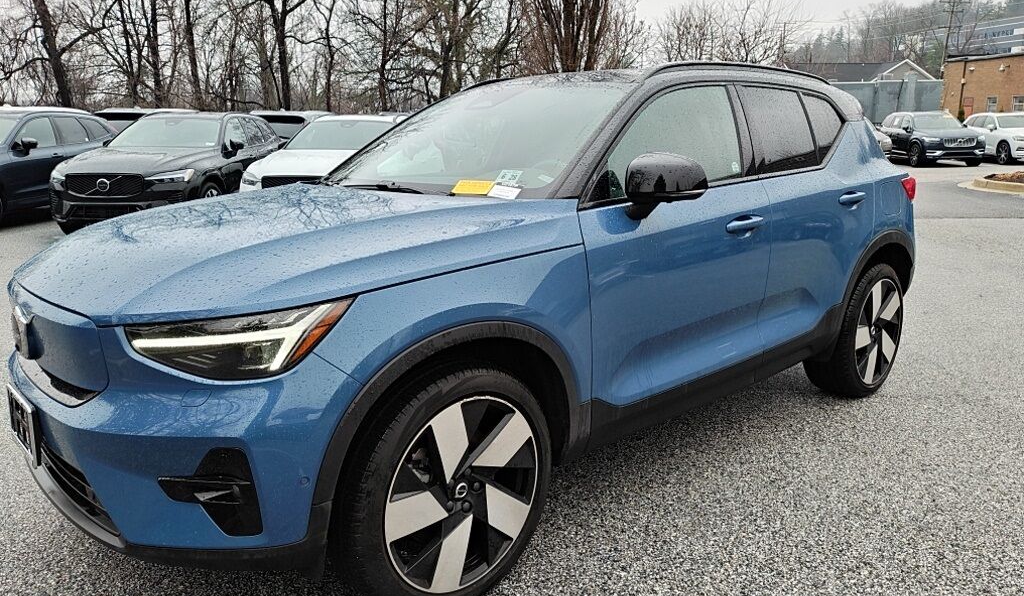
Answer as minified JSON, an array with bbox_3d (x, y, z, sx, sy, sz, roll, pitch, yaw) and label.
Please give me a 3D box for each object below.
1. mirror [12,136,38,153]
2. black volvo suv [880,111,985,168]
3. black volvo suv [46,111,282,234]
[{"bbox_3d":[-6.664,-2.100,10.150,0.260,0.190,0.180,1,12,4],"label":"mirror"},{"bbox_3d":[14.303,-5.472,25.375,1.960,1.776,4.950,1,11,9],"label":"black volvo suv"},{"bbox_3d":[-4.750,-1.989,11.134,2.000,1.660,4.700,1,14,4],"label":"black volvo suv"}]

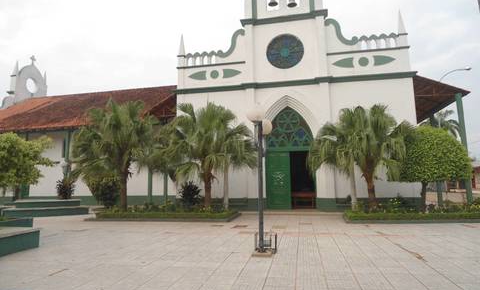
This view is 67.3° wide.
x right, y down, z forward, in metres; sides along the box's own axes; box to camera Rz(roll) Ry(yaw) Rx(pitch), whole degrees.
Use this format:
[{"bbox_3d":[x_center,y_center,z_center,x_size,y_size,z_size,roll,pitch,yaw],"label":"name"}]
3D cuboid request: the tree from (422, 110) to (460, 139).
[{"bbox_3d":[19.653,0.684,34.560,4.000,8.310,4.000,-2,-6,10],"label":"tree"}]

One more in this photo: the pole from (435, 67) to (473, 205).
[{"bbox_3d":[15.101,-0.740,25.270,2.200,9.530,0.300,-2,-6,13],"label":"pole"}]

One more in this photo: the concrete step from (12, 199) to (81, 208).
[{"bbox_3d":[-11.385,3.485,21.473,3.900,0.380,1.300,1,-6,-16],"label":"concrete step"}]

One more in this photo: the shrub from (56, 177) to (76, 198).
[{"bbox_3d":[-10.407,2.535,21.500,0.950,1.400,0.950,-2,-6,10],"label":"shrub"}]

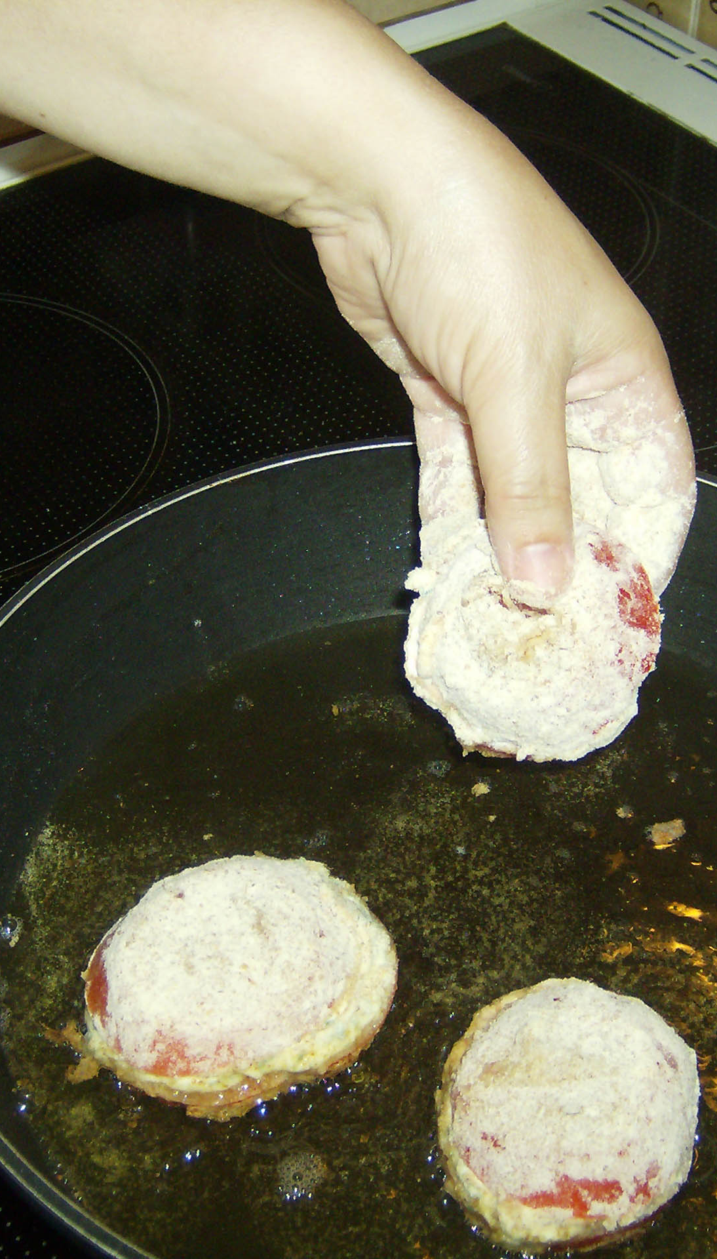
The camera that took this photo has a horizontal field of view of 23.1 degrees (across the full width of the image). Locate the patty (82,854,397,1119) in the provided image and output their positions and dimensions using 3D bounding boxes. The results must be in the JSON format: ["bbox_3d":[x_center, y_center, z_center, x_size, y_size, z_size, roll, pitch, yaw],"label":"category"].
[{"bbox_3d":[-0.031,0.090,0.454,0.081,0.023,0.076,-4,44,0],"label":"patty"}]

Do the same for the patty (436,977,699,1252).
[{"bbox_3d":[0.050,0.115,0.423,0.063,0.023,0.070,-4,44,0],"label":"patty"}]

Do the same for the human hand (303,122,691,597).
[{"bbox_3d":[0.039,-0.065,0.437,0.080,0.143,0.068,-5,36,31],"label":"human hand"}]

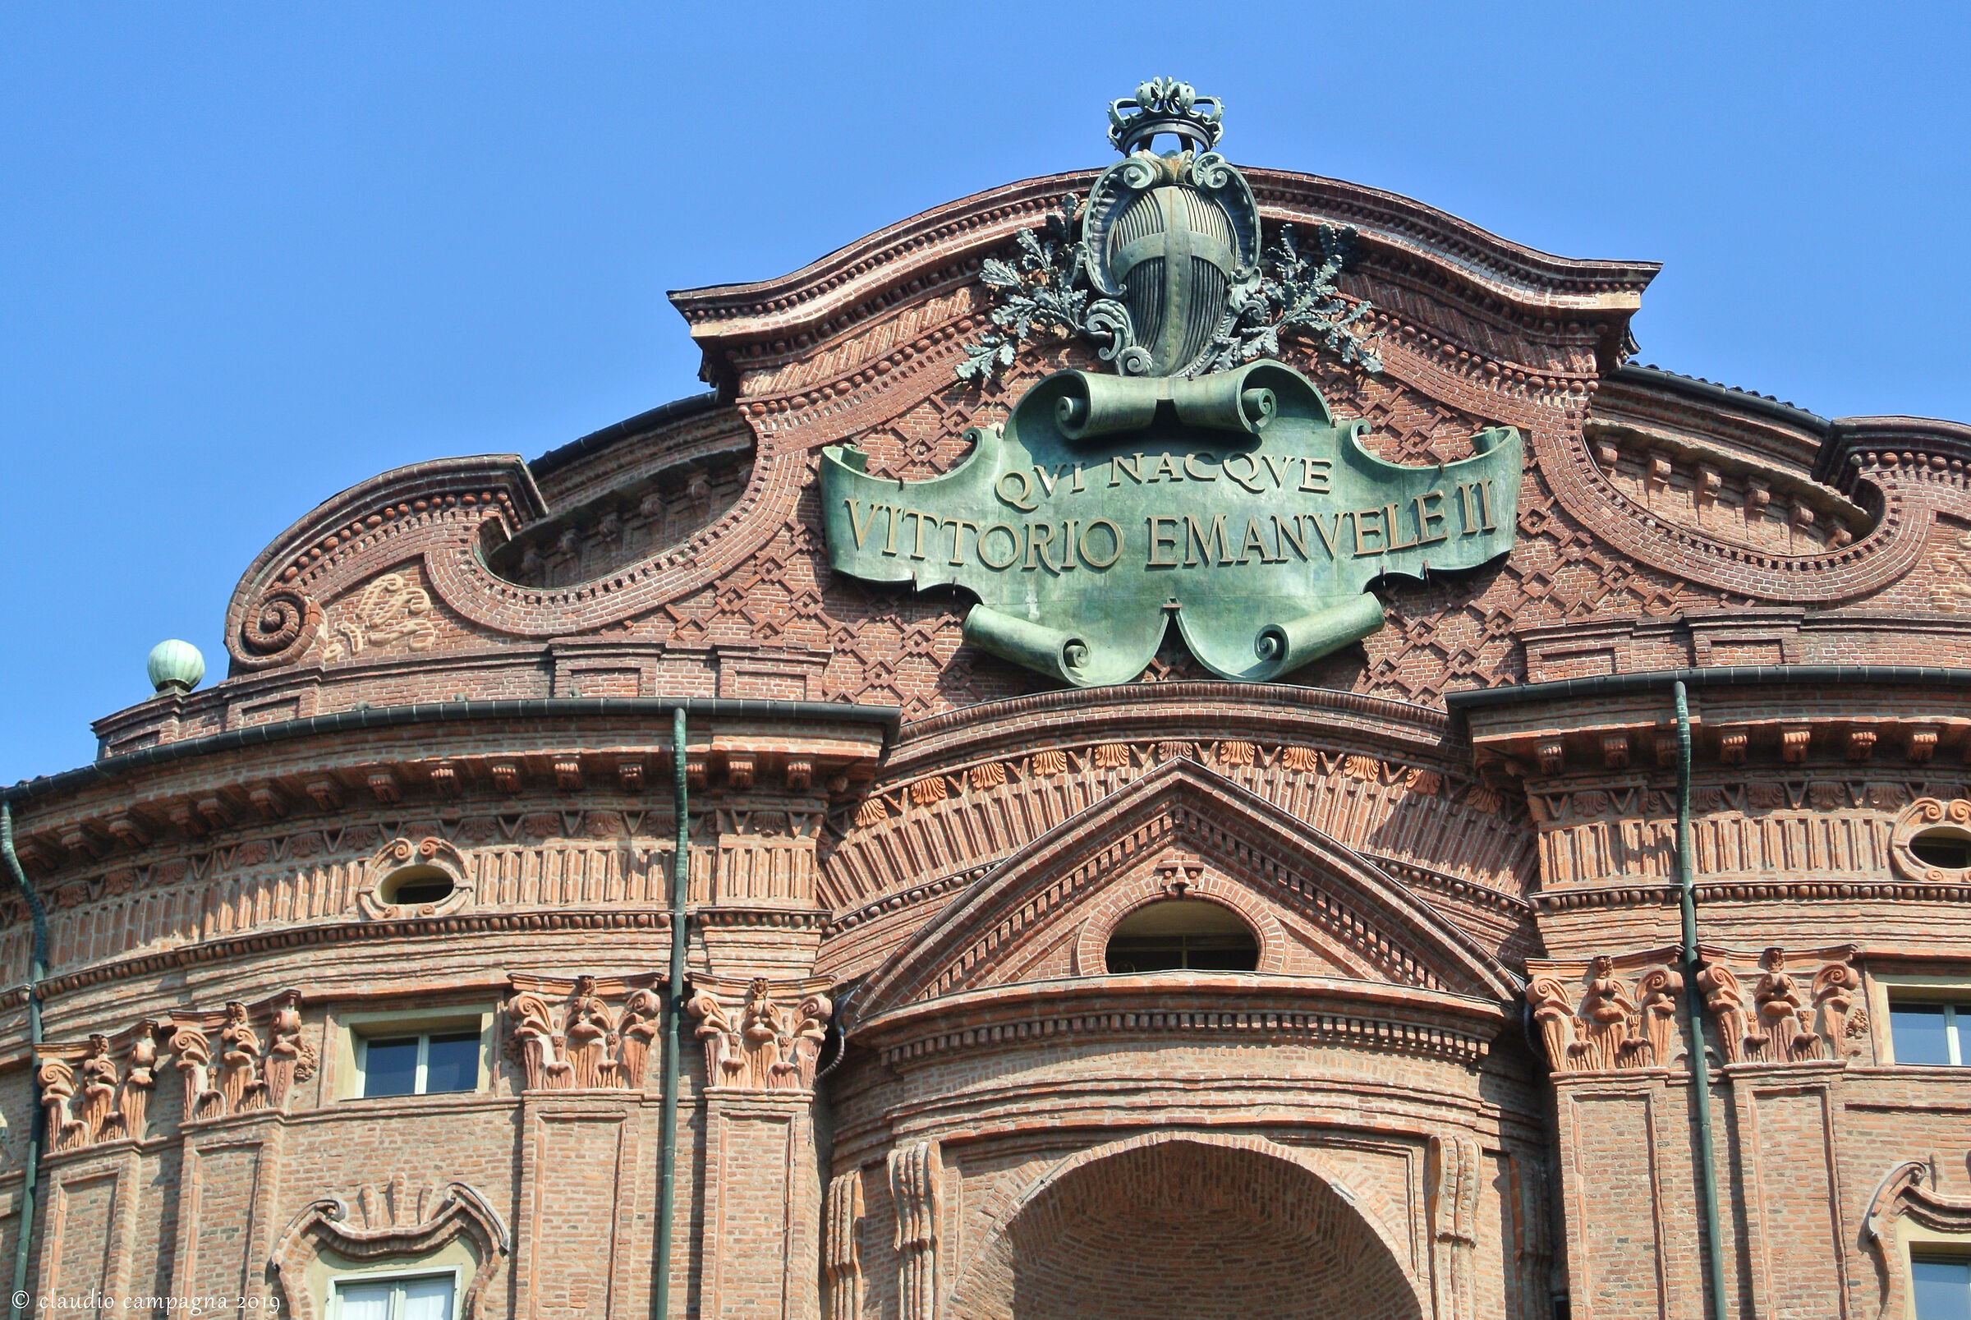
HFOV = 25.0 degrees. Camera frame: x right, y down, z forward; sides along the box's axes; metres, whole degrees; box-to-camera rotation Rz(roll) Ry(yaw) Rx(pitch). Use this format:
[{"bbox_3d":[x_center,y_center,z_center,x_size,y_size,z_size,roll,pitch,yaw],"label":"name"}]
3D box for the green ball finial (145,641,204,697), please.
[{"bbox_3d":[-9.065,0.084,49.777,0.640,0.650,0.640,-1,-28,2],"label":"green ball finial"}]

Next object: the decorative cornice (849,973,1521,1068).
[{"bbox_3d":[1.931,3.584,43.996,6.600,0.540,1.350,-1,-28,2],"label":"decorative cornice"}]

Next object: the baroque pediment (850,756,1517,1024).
[{"bbox_3d":[1.990,2.373,44.722,6.710,2.400,1.500,-1,-28,2],"label":"baroque pediment"}]

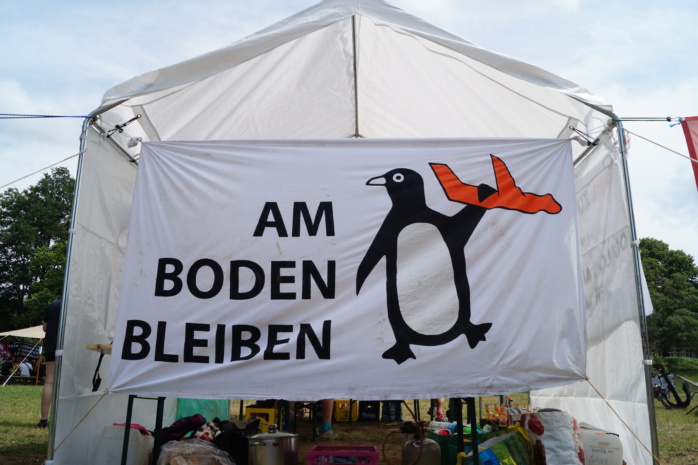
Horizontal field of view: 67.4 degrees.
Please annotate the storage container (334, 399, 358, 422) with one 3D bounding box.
[{"bbox_3d":[-0.023,2.465,7.270,0.300,0.275,0.400,0,-13,0],"label":"storage container"}]

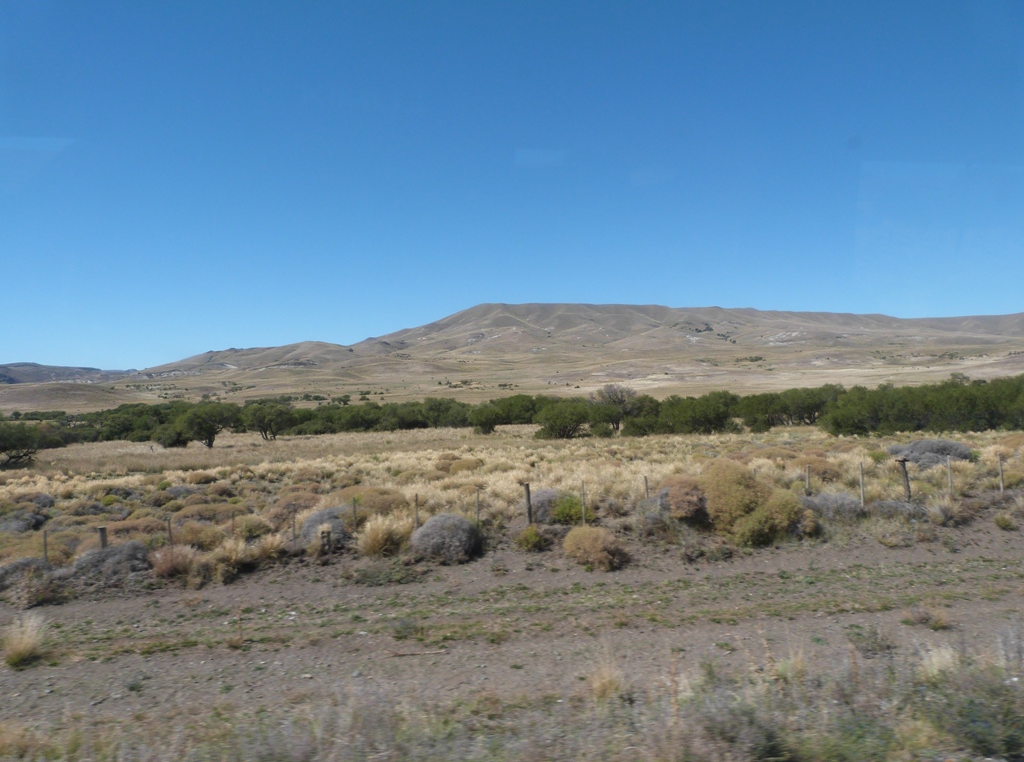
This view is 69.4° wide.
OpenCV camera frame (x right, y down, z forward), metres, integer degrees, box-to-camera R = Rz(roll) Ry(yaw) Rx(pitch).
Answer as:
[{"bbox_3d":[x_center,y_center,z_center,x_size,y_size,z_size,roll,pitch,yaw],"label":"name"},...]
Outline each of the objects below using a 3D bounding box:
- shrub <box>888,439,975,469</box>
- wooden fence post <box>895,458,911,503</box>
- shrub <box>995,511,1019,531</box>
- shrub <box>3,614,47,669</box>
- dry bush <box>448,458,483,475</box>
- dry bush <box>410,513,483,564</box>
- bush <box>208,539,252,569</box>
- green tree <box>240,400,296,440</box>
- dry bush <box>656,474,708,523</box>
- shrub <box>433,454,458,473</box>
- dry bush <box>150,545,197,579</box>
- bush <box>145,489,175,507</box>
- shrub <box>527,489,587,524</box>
[{"bbox_3d":[18.288,3.261,32.312,3.670,1.416,2.569,-1,-1,0],"label":"shrub"},{"bbox_3d":[11.089,2.826,21.000,0.360,1.278,0.200,-6,-1,-6],"label":"wooden fence post"},{"bbox_3d":[11.568,3.246,17.300,0.550,0.363,0.500,-3,-1,33],"label":"shrub"},{"bbox_3d":[-7.441,3.950,11.314,0.660,0.780,0.610,-3,-1,0],"label":"shrub"},{"bbox_3d":[-2.147,3.981,34.158,1.571,0.898,1.413,-1,-1,0],"label":"dry bush"},{"bbox_3d":[-1.448,3.485,16.635,1.590,1.010,1.460,-3,-1,0],"label":"dry bush"},{"bbox_3d":[-6.552,4.001,17.256,1.010,0.700,0.930,-3,-1,0],"label":"bush"},{"bbox_3d":[-25.458,4.113,77.000,5.623,3.957,5.060,-1,-1,0],"label":"green tree"},{"bbox_3d":[4.638,3.262,20.355,1.431,1.321,1.288,-1,-1,0],"label":"dry bush"},{"bbox_3d":[-3.108,3.863,34.818,1.200,0.900,1.140,-3,-1,0],"label":"shrub"},{"bbox_3d":[-7.653,4.075,16.755,1.020,0.690,0.940,-3,-1,0],"label":"dry bush"},{"bbox_3d":[-14.074,4.686,29.641,1.100,0.670,1.010,-3,-1,0],"label":"bush"},{"bbox_3d":[1.275,3.498,20.795,1.650,0.890,1.410,-3,-1,0],"label":"shrub"}]

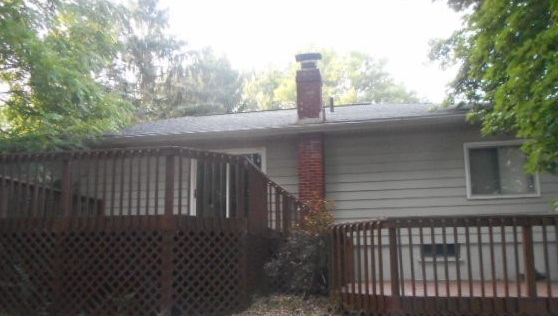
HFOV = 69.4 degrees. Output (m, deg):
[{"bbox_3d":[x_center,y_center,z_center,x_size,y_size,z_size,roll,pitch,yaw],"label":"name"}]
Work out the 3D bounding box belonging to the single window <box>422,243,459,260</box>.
[{"bbox_3d":[3.408,1.973,8.500,0.730,0.340,0.100,-3,-11,10],"label":"single window"}]

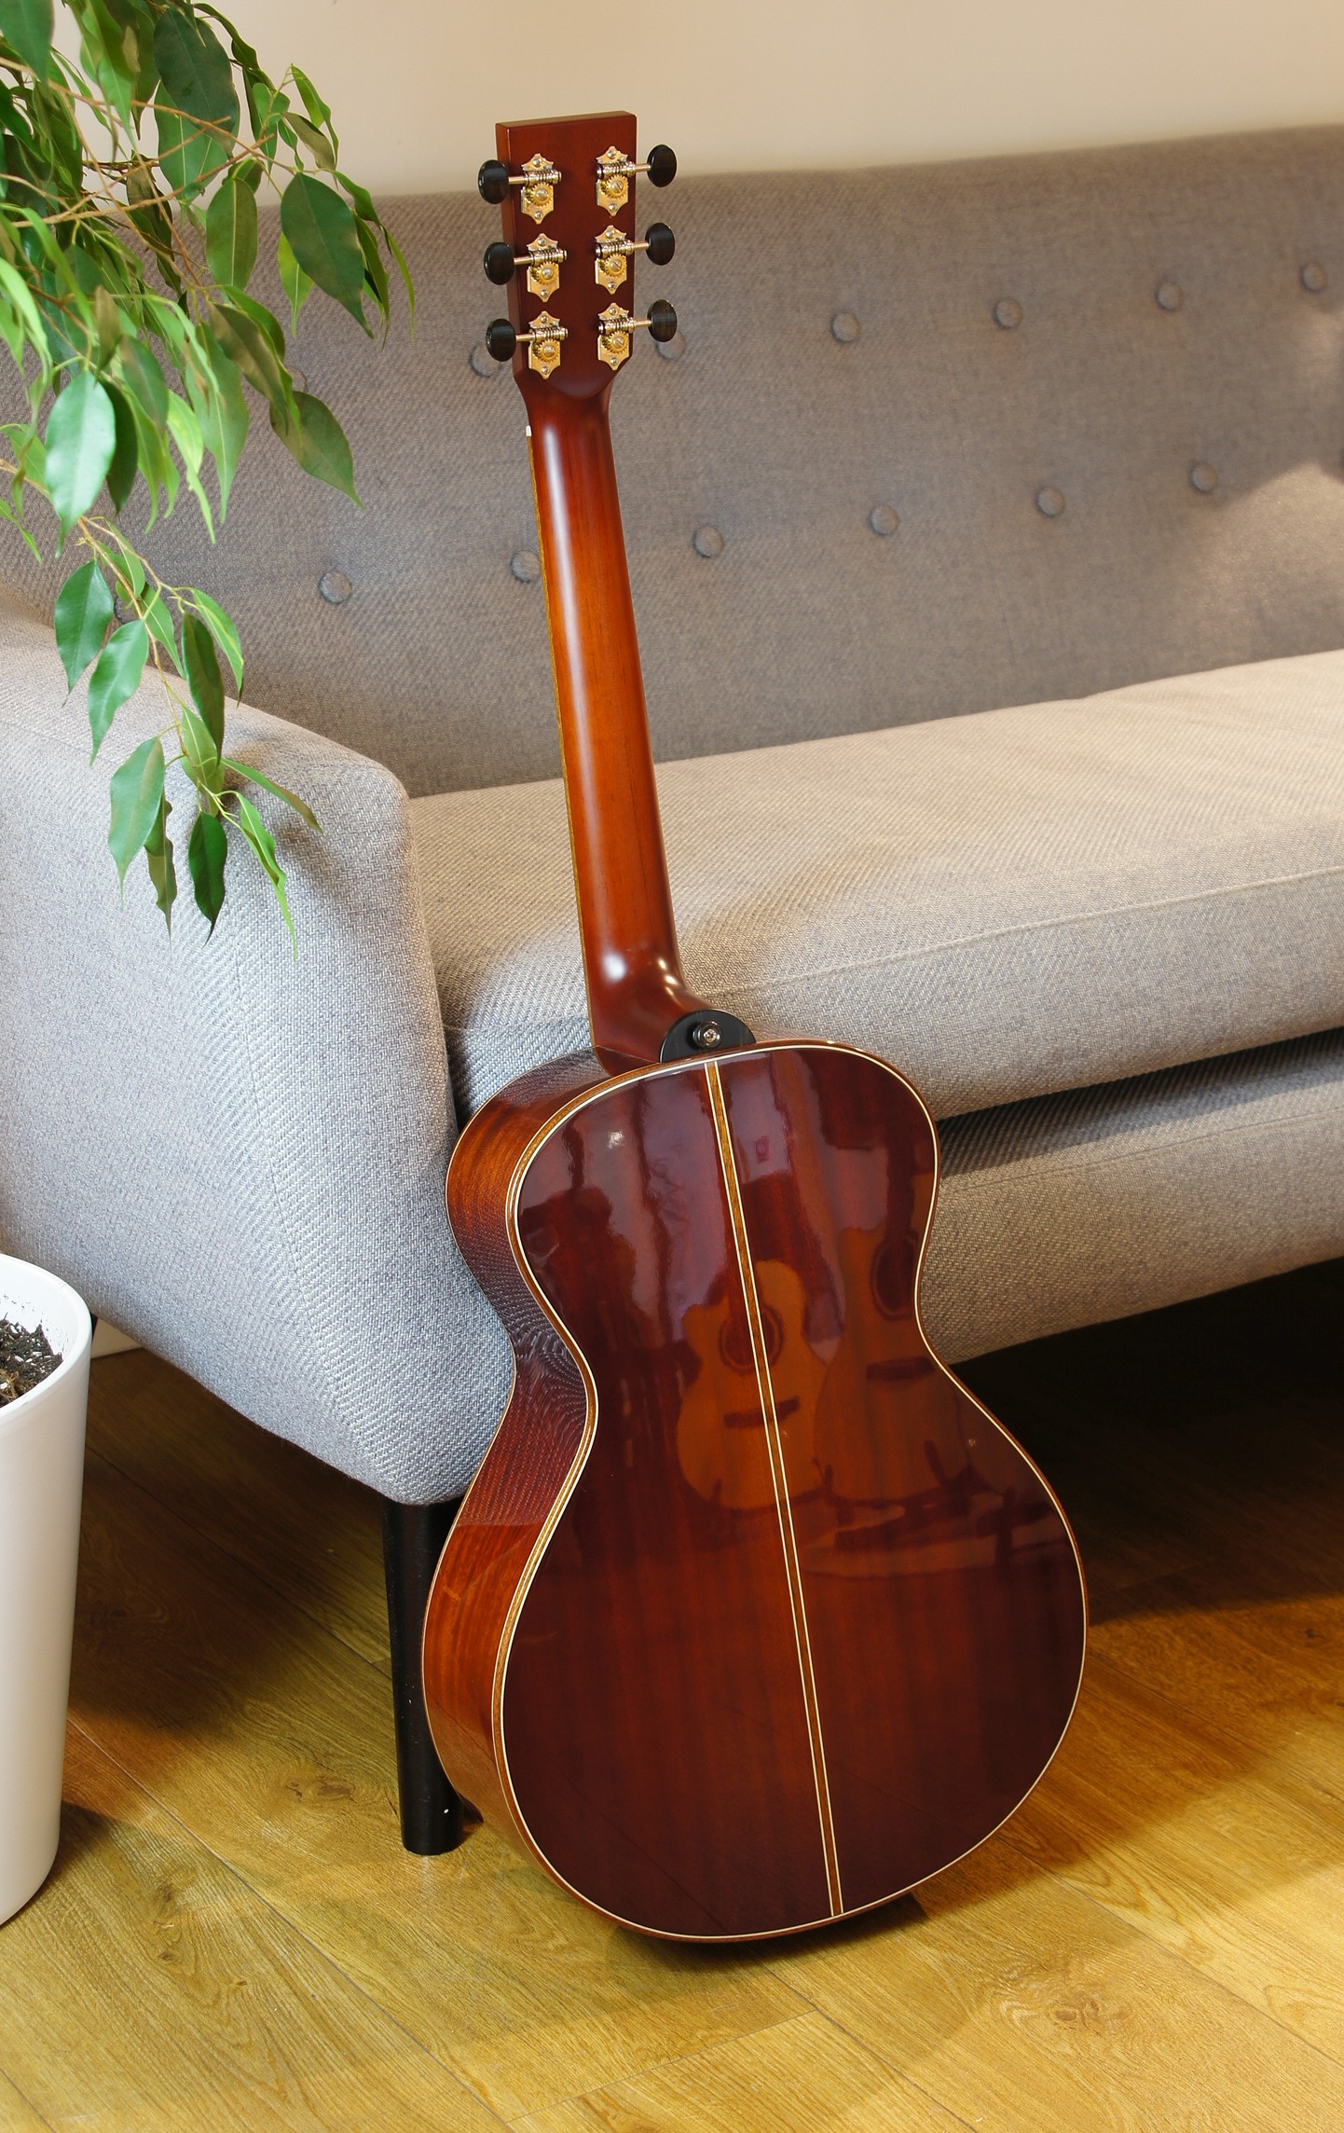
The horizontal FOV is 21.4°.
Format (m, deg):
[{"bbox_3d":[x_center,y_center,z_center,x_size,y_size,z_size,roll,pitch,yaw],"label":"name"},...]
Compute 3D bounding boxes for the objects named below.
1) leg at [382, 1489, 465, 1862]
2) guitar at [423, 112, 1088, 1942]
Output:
[{"bbox_3d":[-0.146,0.361,2.127,0.050,0.230,0.050,-2,18,1],"label":"leg"},{"bbox_3d":[0.005,-0.018,1.996,0.370,1.011,0.135,-11,10,-23],"label":"guitar"}]

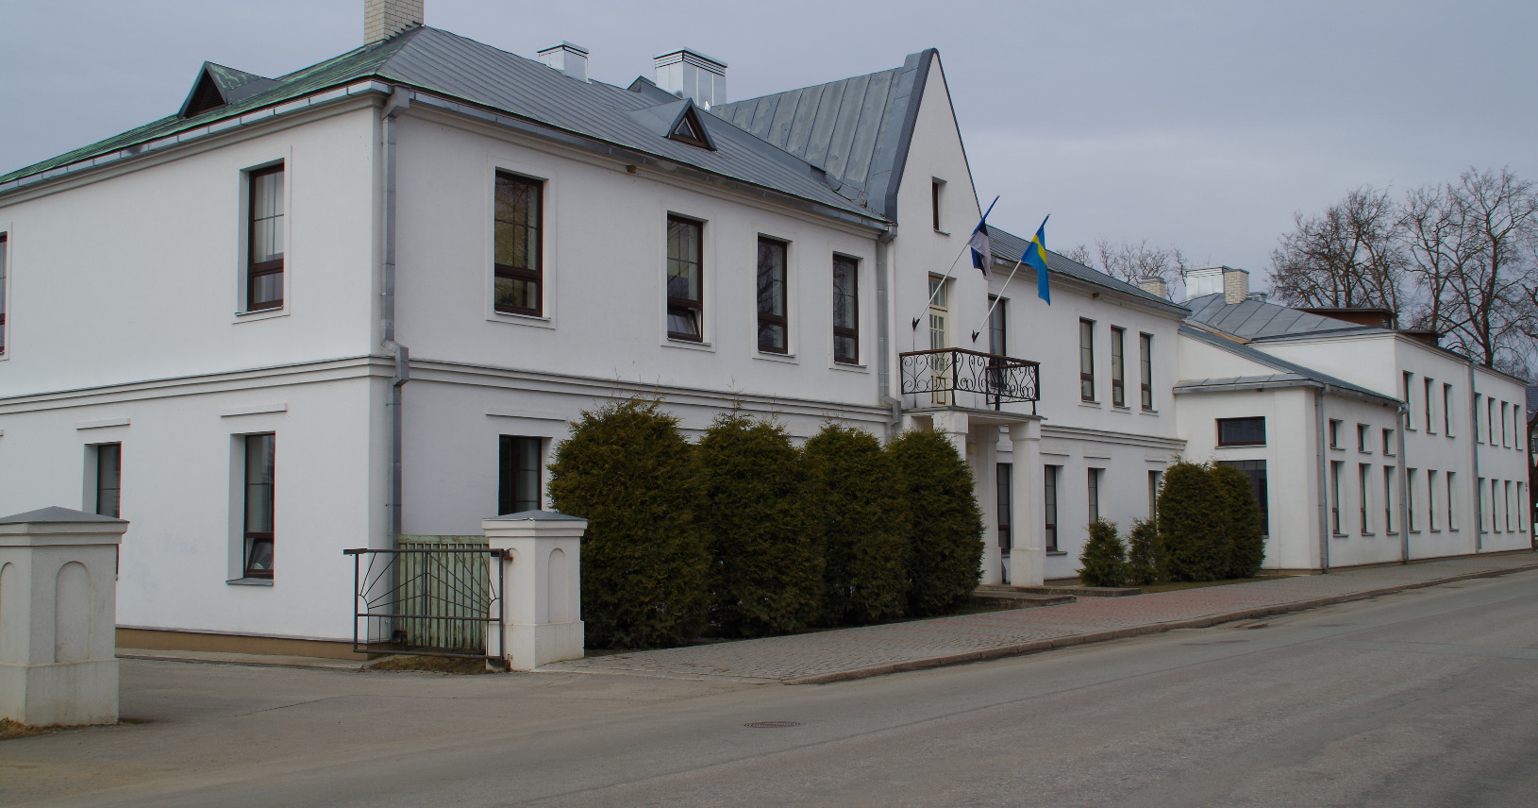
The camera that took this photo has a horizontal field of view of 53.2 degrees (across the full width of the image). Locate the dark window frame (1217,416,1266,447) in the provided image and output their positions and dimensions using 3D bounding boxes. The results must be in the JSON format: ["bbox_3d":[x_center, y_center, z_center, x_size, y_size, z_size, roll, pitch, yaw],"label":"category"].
[{"bbox_3d":[12.331,0.755,39.907,1.300,0.780,0.130,-4,-5,35],"label":"dark window frame"}]

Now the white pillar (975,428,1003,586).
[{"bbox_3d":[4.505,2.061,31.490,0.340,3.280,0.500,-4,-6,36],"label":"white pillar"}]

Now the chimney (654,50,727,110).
[{"bbox_3d":[-1.745,-7.068,34.865,0.900,1.570,1.550,-4,-6,37],"label":"chimney"}]

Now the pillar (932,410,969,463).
[{"bbox_3d":[3.343,1.797,27.961,0.460,3.240,0.560,-4,-5,35],"label":"pillar"}]

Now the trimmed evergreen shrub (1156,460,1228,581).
[{"bbox_3d":[9.647,2.668,35.073,1.600,2.720,1.600,-4,-5,35],"label":"trimmed evergreen shrub"}]

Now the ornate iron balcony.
[{"bbox_3d":[3.918,-0.356,29.520,1.200,1.060,3.500,-4,-5,35],"label":"ornate iron balcony"}]

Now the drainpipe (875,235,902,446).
[{"bbox_3d":[2.281,0.186,28.710,0.360,7.000,0.220,-4,-6,36],"label":"drainpipe"}]

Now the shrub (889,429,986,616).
[{"bbox_3d":[2.715,2.064,26.921,2.160,3.206,2.160,-1,-5,0],"label":"shrub"}]

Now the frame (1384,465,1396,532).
[{"bbox_3d":[17.997,2.808,44.883,0.120,1.970,1.150,-4,-6,36],"label":"frame"}]

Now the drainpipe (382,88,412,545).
[{"bbox_3d":[-4.697,-0.608,19.427,0.400,6.800,0.160,-4,-6,37],"label":"drainpipe"}]

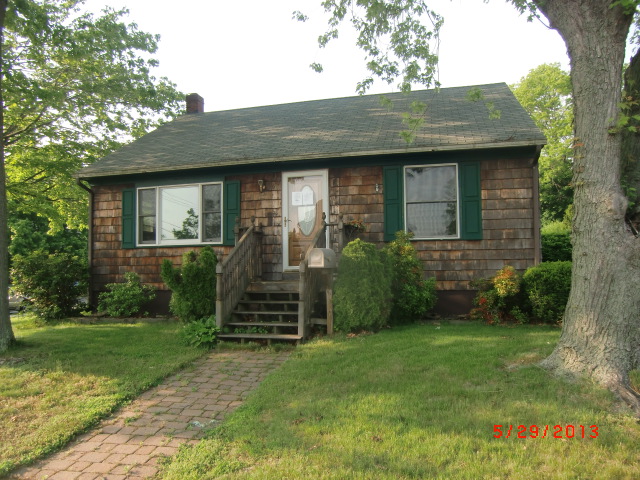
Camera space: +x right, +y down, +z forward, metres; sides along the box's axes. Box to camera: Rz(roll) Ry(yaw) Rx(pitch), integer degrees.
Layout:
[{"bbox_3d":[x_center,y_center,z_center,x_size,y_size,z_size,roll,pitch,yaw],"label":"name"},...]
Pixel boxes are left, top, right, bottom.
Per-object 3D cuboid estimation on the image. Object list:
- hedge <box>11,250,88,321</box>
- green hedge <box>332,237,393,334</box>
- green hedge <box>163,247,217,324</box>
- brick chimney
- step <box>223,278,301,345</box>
[{"bbox_3d":[-6.226,1.027,10.246,1.550,1.550,1.450,-2,-3,12],"label":"hedge"},{"bbox_3d":[0.760,0.775,7.946,1.050,1.590,1.000,-2,-3,12],"label":"green hedge"},{"bbox_3d":[-2.734,0.919,9.301,1.120,1.550,0.970,-2,-3,12],"label":"green hedge"},{"bbox_3d":[-4.140,-4.482,14.805,0.420,0.690,0.420,-2,-3,12],"label":"brick chimney"},{"bbox_3d":[-0.762,1.162,7.384,1.300,0.865,1.340,-2,-3,12],"label":"step"}]

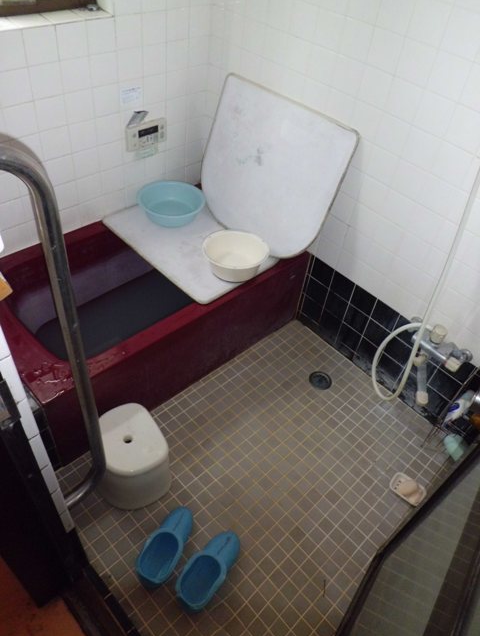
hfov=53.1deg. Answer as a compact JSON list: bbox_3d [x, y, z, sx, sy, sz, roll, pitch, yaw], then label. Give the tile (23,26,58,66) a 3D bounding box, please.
[{"bbox_3d":[-0.634,-0.867,1.526,0.108,0.108,0.010,-32,58,-32],"label":"tile"}]

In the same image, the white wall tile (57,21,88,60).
[{"bbox_3d":[-0.556,-0.916,1.584,0.108,0.108,0.010,-32,58,-32],"label":"white wall tile"}]

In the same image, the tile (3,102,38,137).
[{"bbox_3d":[-0.702,-0.633,1.542,0.106,0.106,0.010,-32,58,-33],"label":"tile"}]

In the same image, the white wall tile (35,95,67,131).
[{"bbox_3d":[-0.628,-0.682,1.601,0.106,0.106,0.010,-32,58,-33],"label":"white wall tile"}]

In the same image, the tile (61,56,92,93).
[{"bbox_3d":[-0.540,-0.800,1.582,0.106,0.106,0.010,-32,58,-33],"label":"tile"}]

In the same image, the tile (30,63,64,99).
[{"bbox_3d":[-0.647,-0.792,1.602,0.108,0.108,0.010,-32,58,-32],"label":"tile"}]

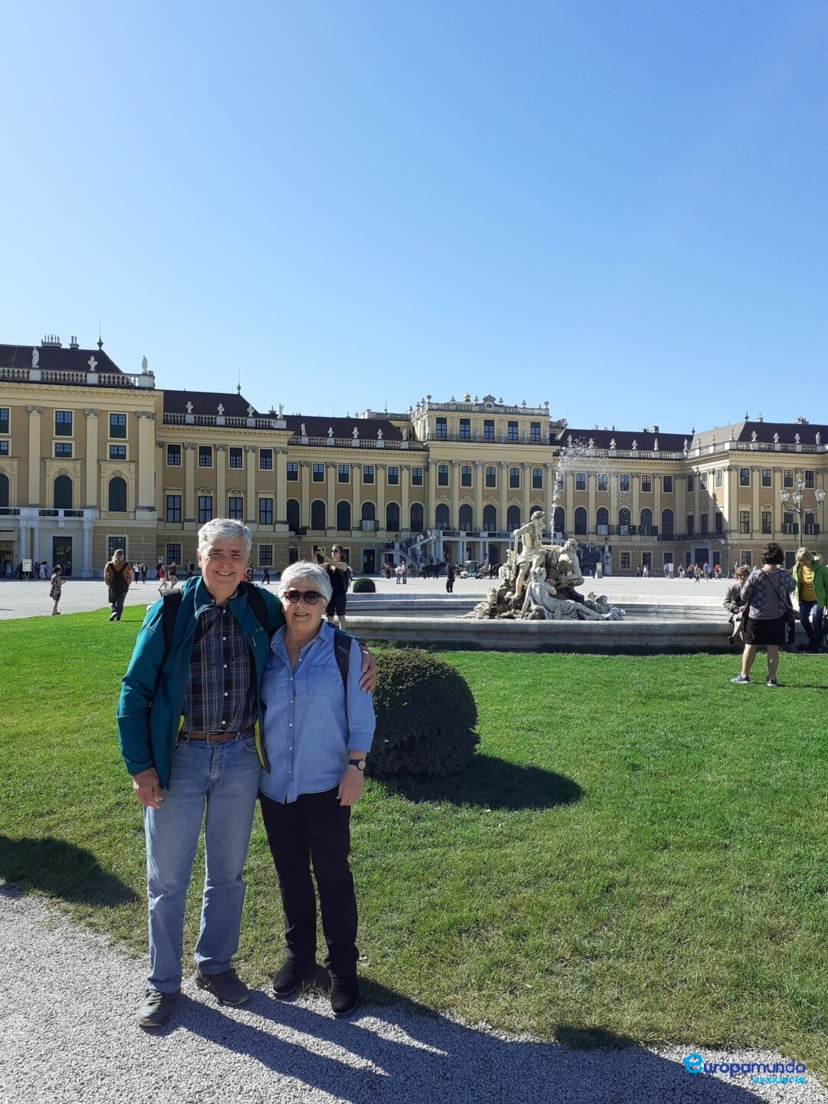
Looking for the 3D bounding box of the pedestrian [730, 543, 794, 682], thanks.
[{"bbox_3d":[4.001,0.710,9.850,0.640,1.630,0.450,0,-1,14],"label":"pedestrian"}]

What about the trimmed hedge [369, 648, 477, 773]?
[{"bbox_3d":[0.041,1.140,6.350,0.890,0.860,0.890,0,-1,0],"label":"trimmed hedge"}]

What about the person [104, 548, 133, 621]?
[{"bbox_3d":[-7.170,0.795,20.900,0.680,1.780,0.520,0,-1,-17],"label":"person"}]

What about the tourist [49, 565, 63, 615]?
[{"bbox_3d":[-11.348,1.203,27.300,0.450,1.570,0.470,0,-1,-26],"label":"tourist"}]

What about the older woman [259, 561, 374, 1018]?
[{"bbox_3d":[-0.362,0.820,3.100,0.480,1.580,0.340,0,-1,13],"label":"older woman"}]

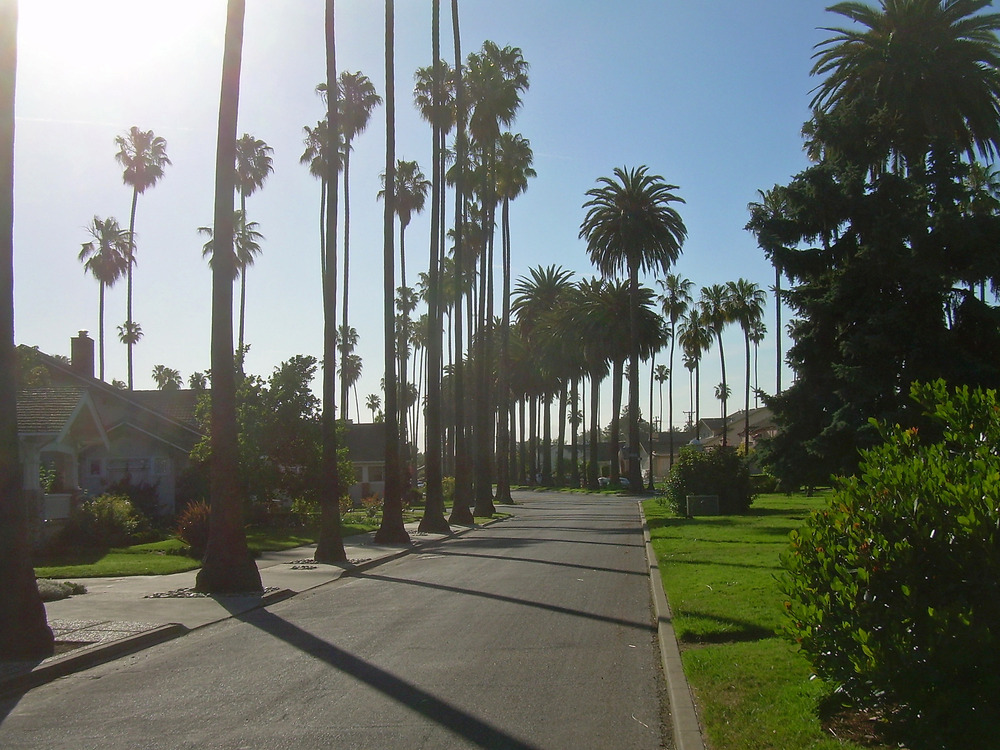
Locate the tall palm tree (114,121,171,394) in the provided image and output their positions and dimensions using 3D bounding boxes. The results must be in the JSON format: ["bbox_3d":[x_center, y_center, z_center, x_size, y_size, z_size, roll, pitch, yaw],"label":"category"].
[{"bbox_3d":[-17.347,-3.054,52.469,2.720,18.270,2.720,0,-5,0],"label":"tall palm tree"}]

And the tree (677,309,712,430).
[{"bbox_3d":[15.100,1.780,84.167,2.700,14.190,2.700,0,-5,0],"label":"tree"}]

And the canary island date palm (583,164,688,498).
[{"bbox_3d":[10.304,-3.666,83.642,8.180,24.950,8.180,0,-5,0],"label":"canary island date palm"}]

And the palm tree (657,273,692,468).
[{"bbox_3d":[15.601,0.474,97.318,3.300,19.350,3.300,0,-5,0],"label":"palm tree"}]

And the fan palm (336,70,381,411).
[{"bbox_3d":[-7.021,-4.219,51.560,2.800,20.740,2.800,0,-5,0],"label":"fan palm"}]

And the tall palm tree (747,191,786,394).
[{"bbox_3d":[15.717,-1.920,62.401,2.900,18.040,2.900,0,-5,0],"label":"tall palm tree"}]

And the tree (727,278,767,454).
[{"bbox_3d":[17.791,0.758,79.232,2.900,15.620,2.900,0,-5,0],"label":"tree"}]

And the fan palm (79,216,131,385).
[{"bbox_3d":[-20.589,-0.920,57.295,2.950,15.160,2.950,0,-5,0],"label":"fan palm"}]

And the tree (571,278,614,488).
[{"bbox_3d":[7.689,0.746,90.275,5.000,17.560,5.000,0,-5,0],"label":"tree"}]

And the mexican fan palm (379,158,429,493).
[{"bbox_3d":[-4.888,-2.360,55.420,2.610,17.510,2.610,0,-5,0],"label":"mexican fan palm"}]

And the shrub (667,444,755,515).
[{"bbox_3d":[7.619,3.846,40.117,3.220,2.460,3.000,0,-5,0],"label":"shrub"}]

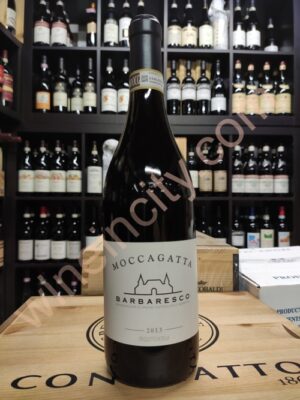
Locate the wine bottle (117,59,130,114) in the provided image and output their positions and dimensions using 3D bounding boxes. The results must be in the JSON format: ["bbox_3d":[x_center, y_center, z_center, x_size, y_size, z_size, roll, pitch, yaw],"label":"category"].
[{"bbox_3d":[-0.132,-0.610,1.617,0.081,0.307,0.081,0,0,-2],"label":"wine bottle"}]

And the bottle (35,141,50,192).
[{"bbox_3d":[-0.571,-0.170,1.603,0.080,0.302,0.080,0,0,-2],"label":"bottle"}]

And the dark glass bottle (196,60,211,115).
[{"bbox_3d":[0.298,-0.613,1.659,0.075,0.312,0.075,0,2,-3],"label":"dark glass bottle"}]

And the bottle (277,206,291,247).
[{"bbox_3d":[0.741,0.182,1.670,0.075,0.295,0.075,0,0,-3],"label":"bottle"}]

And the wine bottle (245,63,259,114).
[{"bbox_3d":[0.567,-0.610,1.677,0.080,0.300,0.080,0,0,-2],"label":"wine bottle"}]

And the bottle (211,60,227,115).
[{"bbox_3d":[0.376,-0.605,1.640,0.082,0.299,0.082,0,0,-3],"label":"bottle"}]

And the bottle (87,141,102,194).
[{"bbox_3d":[-0.294,-0.165,1.608,0.080,0.297,0.080,0,0,-3],"label":"bottle"}]

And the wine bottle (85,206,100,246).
[{"bbox_3d":[-0.306,0.182,1.638,0.080,0.297,0.080,0,0,-2],"label":"wine bottle"}]

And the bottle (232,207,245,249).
[{"bbox_3d":[0.484,0.182,1.658,0.074,0.295,0.074,0,0,-3],"label":"bottle"}]

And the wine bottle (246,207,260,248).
[{"bbox_3d":[0.566,0.185,1.653,0.077,0.299,0.077,0,0,-2],"label":"wine bottle"}]

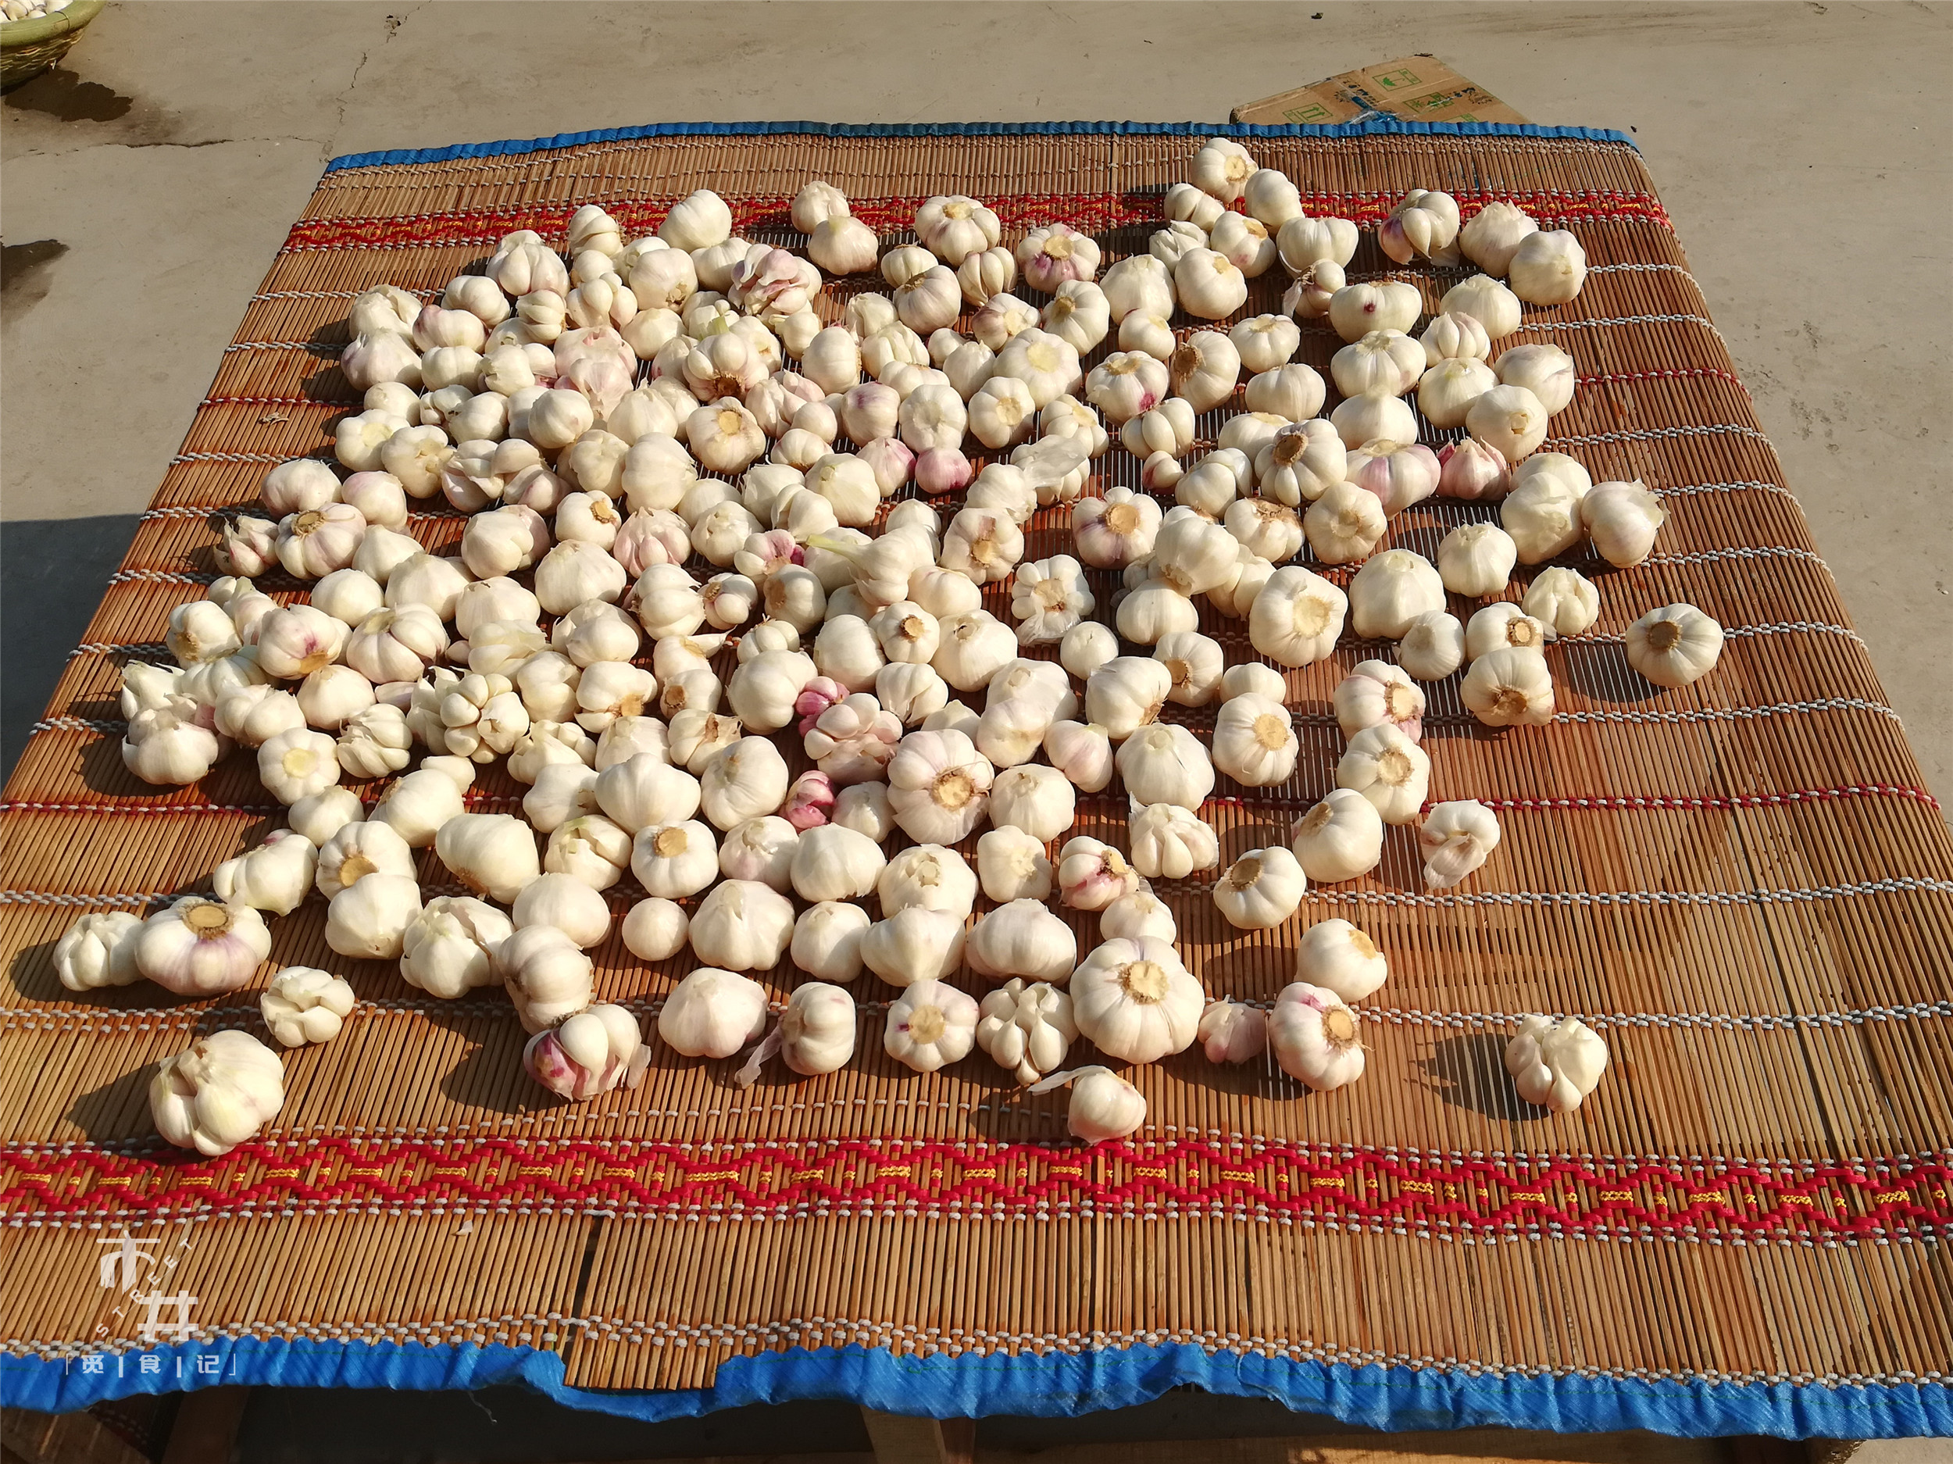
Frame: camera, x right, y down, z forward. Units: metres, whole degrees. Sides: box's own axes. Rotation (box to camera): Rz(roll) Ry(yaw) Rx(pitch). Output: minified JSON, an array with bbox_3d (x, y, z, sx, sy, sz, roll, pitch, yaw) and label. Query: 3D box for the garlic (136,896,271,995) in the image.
[{"bbox_3d":[-0.390,0.107,0.738,0.068,0.047,0.068,10,25,-9],"label":"garlic"}]

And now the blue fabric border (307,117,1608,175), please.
[{"bbox_3d":[-0.014,-0.491,1.228,1.090,0.035,0.035,0,52,4],"label":"blue fabric border"}]

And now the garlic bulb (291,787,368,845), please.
[{"bbox_3d":[-0.383,0.050,0.864,0.045,0.037,0.045,7,50,-9],"label":"garlic bulb"}]

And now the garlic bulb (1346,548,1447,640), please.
[{"bbox_3d":[0.277,-0.089,0.966,0.063,0.055,0.063,0,51,0],"label":"garlic bulb"}]

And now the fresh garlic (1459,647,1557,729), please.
[{"bbox_3d":[0.333,-0.028,0.917,0.059,0.054,0.050,-17,17,20],"label":"fresh garlic"}]

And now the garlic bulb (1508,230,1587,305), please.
[{"bbox_3d":[0.398,-0.323,1.022,0.054,0.054,0.061,1,53,3],"label":"garlic bulb"}]

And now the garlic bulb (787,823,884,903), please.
[{"bbox_3d":[-0.080,0.075,0.833,0.054,0.049,0.045,-13,83,-6],"label":"garlic bulb"}]

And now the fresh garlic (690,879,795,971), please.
[{"bbox_3d":[-0.126,0.104,0.792,0.056,0.046,0.052,1,53,3],"label":"fresh garlic"}]

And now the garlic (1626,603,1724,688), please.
[{"bbox_3d":[0.388,-0.048,0.815,0.053,0.048,0.053,1,53,3],"label":"garlic"}]

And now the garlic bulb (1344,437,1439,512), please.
[{"bbox_3d":[0.255,-0.157,0.902,0.059,0.044,0.059,-14,30,22],"label":"garlic bulb"}]

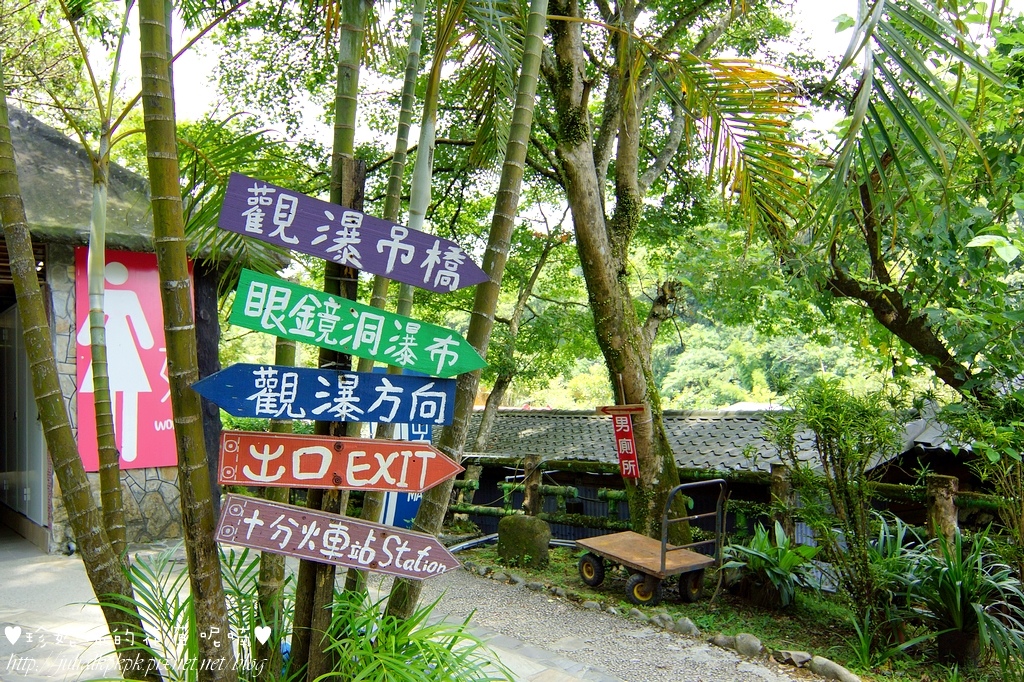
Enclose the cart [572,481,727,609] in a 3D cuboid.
[{"bbox_3d":[1.165,1.642,5.800,0.670,0.960,1.070,2,-2,-34],"label":"cart"}]

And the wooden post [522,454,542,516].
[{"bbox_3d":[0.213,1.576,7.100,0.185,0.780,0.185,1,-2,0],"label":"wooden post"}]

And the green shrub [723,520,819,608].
[{"bbox_3d":[1.951,1.687,5.150,0.690,0.640,0.640,0,-2,21],"label":"green shrub"}]

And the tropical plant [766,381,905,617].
[{"bbox_3d":[2.235,1.085,4.700,0.900,1.630,0.800,0,-2,26],"label":"tropical plant"}]

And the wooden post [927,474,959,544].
[{"bbox_3d":[2.902,1.250,4.600,0.200,0.701,0.200,0,-2,32],"label":"wooden post"}]

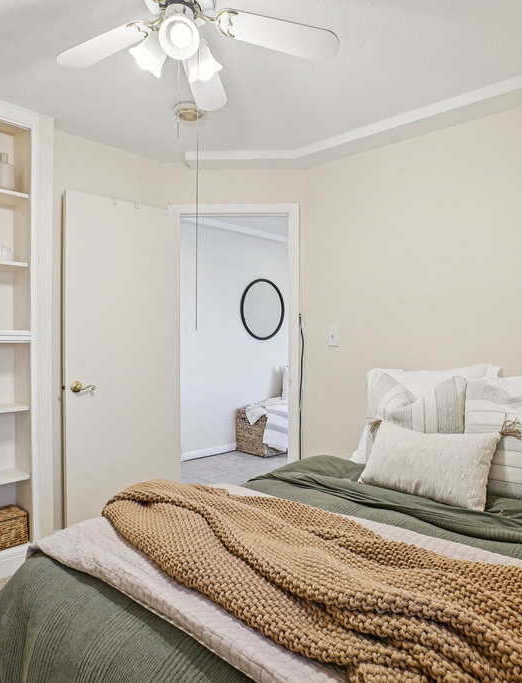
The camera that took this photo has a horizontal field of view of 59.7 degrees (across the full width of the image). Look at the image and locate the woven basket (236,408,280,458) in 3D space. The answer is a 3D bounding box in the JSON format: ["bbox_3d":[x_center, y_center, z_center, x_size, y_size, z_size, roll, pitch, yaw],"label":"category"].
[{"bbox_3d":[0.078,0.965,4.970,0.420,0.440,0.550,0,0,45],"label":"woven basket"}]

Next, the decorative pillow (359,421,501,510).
[{"bbox_3d":[0.657,0.467,1.813,0.490,0.290,0.140,0,-32,40],"label":"decorative pillow"}]

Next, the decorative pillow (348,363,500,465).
[{"bbox_3d":[0.797,0.379,2.277,0.700,0.490,0.180,0,-17,40],"label":"decorative pillow"}]

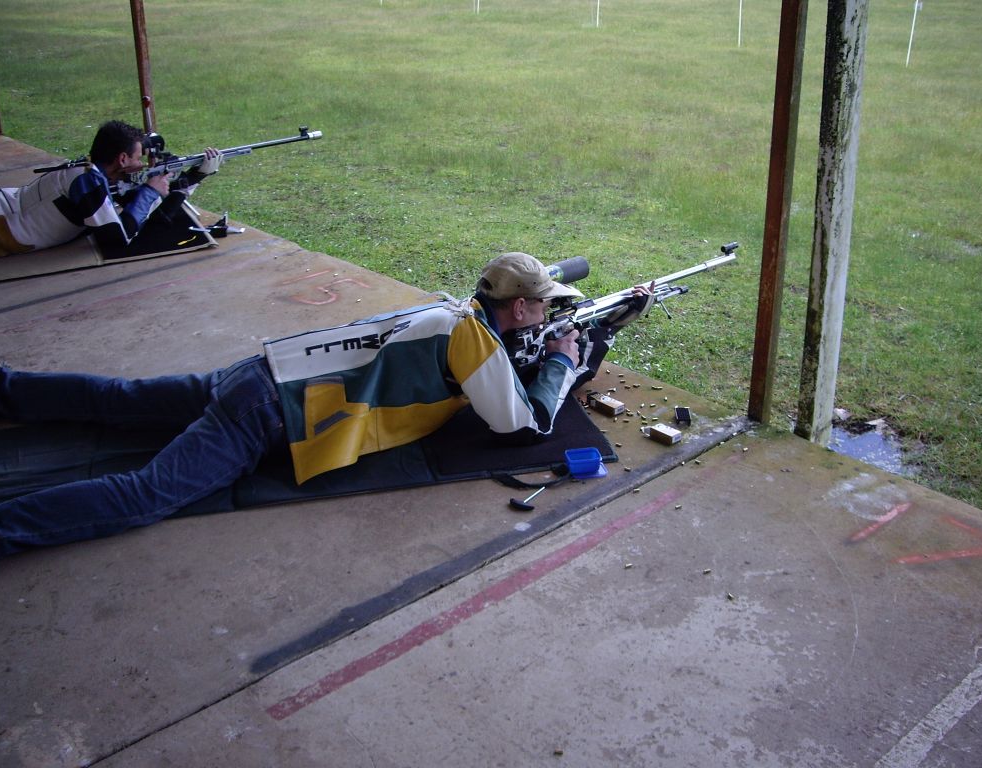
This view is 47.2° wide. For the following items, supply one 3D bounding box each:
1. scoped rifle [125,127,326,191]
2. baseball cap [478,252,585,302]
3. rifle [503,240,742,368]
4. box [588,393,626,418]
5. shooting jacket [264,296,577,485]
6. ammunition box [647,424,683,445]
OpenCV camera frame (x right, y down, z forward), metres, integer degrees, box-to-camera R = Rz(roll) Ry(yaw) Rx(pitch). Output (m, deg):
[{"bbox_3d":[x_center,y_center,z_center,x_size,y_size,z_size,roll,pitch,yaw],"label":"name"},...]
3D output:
[{"bbox_3d":[-1.249,-1.045,5.151,1.150,0.240,0.090,-21,32,-38],"label":"scoped rifle"},{"bbox_3d":[0.108,-0.294,3.076,0.280,0.135,0.180,-6,25,-22],"label":"baseball cap"},{"bbox_3d":[0.406,-0.231,3.422,1.120,0.235,0.090,-21,32,-38],"label":"rifle"},{"bbox_3d":[0.351,0.064,3.397,0.042,0.027,0.098,-21,32,-38],"label":"box"},{"bbox_3d":[-0.157,-0.045,3.154,0.870,0.410,0.550,-7,25,-4],"label":"shooting jacket"},{"bbox_3d":[0.501,0.143,3.220,0.042,0.026,0.078,-23,32,-40],"label":"ammunition box"}]

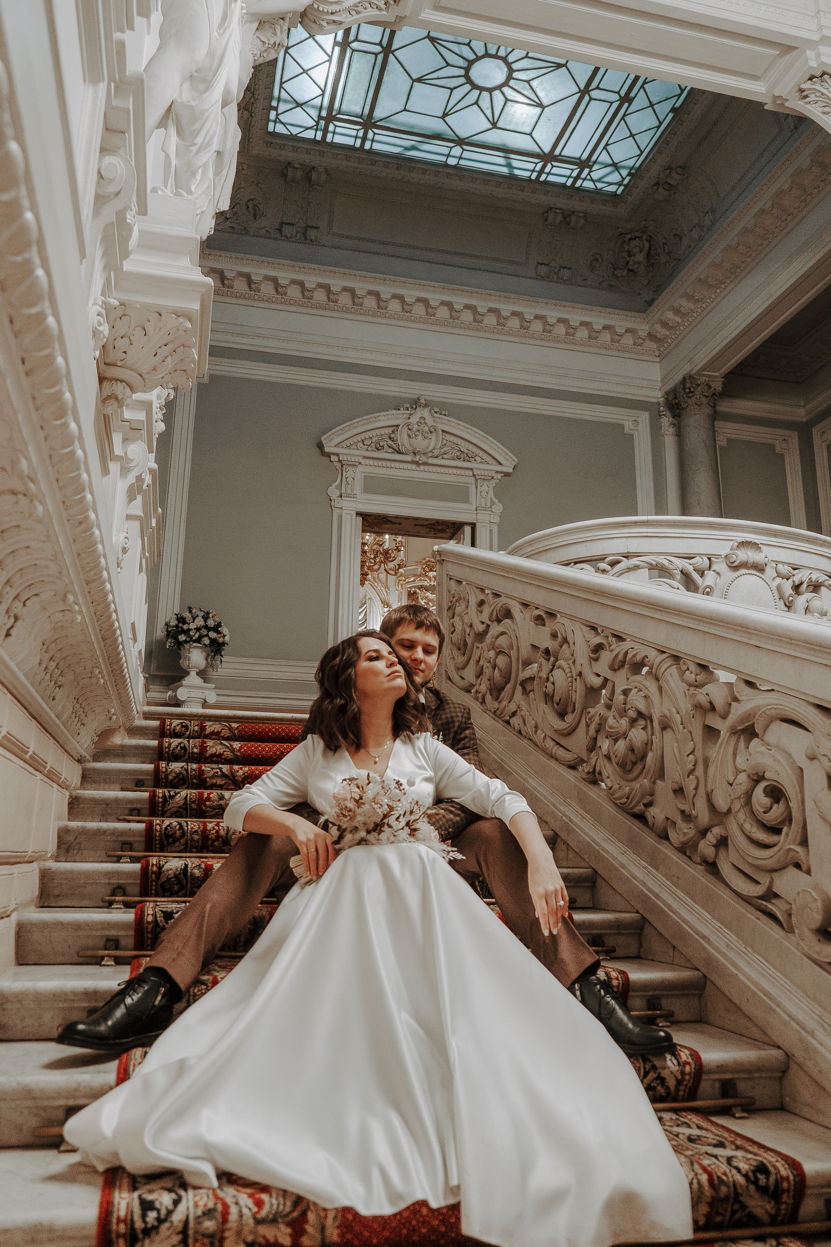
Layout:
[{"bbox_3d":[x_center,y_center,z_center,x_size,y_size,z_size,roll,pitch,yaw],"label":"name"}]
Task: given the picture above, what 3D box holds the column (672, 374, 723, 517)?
[{"bbox_3d":[2.869,-0.573,9.230,0.500,4.085,0.500,4,-14,-13],"label":"column"}]

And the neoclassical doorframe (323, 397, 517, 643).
[{"bbox_3d":[0.041,-0.453,8.781,1.917,3.606,0.320,4,-14,-13],"label":"neoclassical doorframe"}]

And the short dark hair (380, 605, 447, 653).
[{"bbox_3d":[-0.009,0.025,2.780,0.180,0.170,0.200,8,-6,-12],"label":"short dark hair"}]

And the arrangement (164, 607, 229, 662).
[{"bbox_3d":[-1.853,0.103,7.902,0.545,0.504,0.517,4,-14,-13],"label":"arrangement"}]

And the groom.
[{"bbox_3d":[-0.165,0.418,2.400,1.249,1.131,0.928,4,-14,-13],"label":"groom"}]

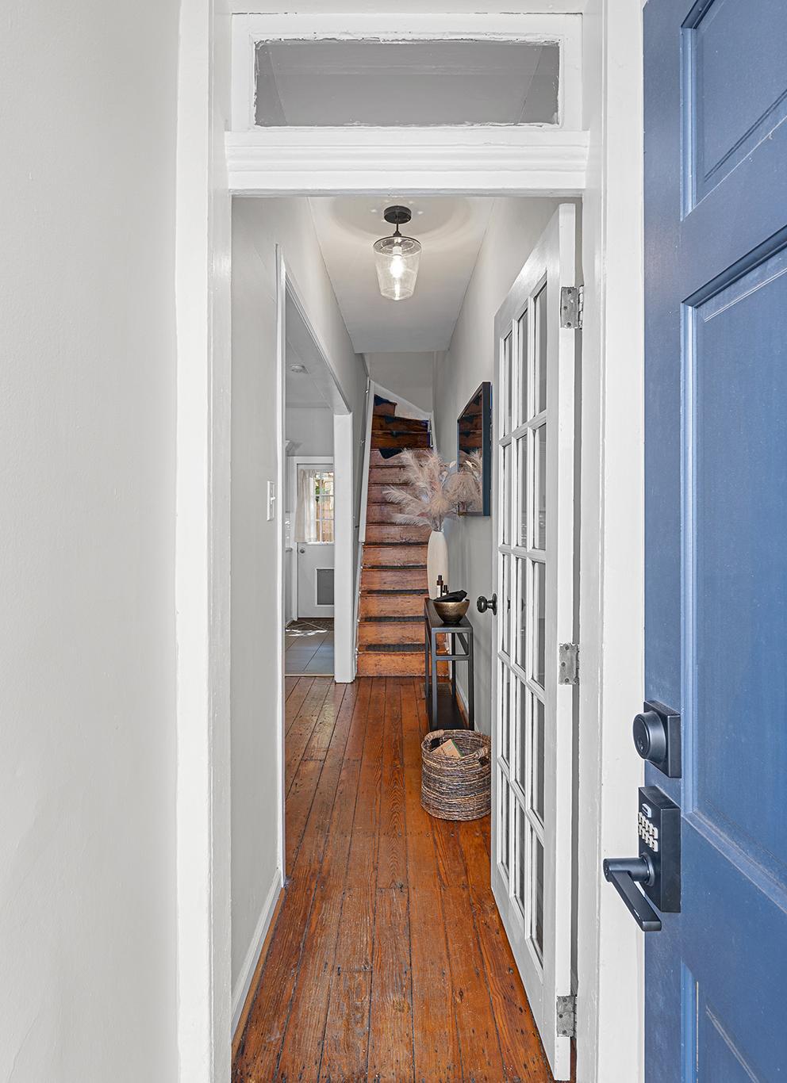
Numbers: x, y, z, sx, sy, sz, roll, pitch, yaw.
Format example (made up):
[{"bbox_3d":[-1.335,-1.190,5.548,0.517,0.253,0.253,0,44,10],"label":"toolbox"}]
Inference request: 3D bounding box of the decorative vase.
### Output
[{"bbox_3d":[0.326,0.184,4.600,0.149,0.500,0.149,0,1,0],"label":"decorative vase"}]

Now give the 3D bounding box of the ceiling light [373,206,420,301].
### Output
[{"bbox_3d":[0.019,-1.425,3.130,0.237,0.400,0.237,0,1,0],"label":"ceiling light"}]

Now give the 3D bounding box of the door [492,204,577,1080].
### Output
[{"bbox_3d":[0.384,0.225,1.844,0.037,2.020,0.770,0,1,-2],"label":"door"}]

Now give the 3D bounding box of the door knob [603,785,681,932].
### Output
[{"bbox_3d":[0.257,0.323,0.629,0.068,0.106,0.132,0,1,-1],"label":"door knob"}]

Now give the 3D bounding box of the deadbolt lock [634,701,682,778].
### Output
[{"bbox_3d":[0.277,0.207,0.671,0.028,0.064,0.063,0,1,-1],"label":"deadbolt lock"}]

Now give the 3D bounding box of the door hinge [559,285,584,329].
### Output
[{"bbox_3d":[0.412,-0.539,1.452,0.056,0.097,0.018,0,1,2],"label":"door hinge"}]

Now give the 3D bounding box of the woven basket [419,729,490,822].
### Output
[{"bbox_3d":[0.306,1.070,2.915,0.345,0.280,0.345,0,1,0],"label":"woven basket"}]

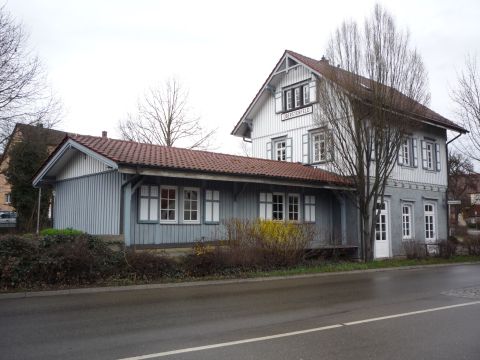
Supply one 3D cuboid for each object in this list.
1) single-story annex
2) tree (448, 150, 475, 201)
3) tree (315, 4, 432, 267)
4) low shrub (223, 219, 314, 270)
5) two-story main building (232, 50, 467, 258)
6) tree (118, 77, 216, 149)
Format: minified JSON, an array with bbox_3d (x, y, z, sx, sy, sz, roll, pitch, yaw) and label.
[{"bbox_3d":[-1.665,0.986,19.773,12.000,4.540,8.200,5,-7,-40],"label":"single-story annex"},{"bbox_3d":[23.665,1.190,48.000,3.800,8.720,3.800,-3,-6,26],"label":"tree"},{"bbox_3d":[5.923,-2.107,19.686,4.900,11.520,4.600,-2,-6,17],"label":"tree"},{"bbox_3d":[1.036,2.307,16.273,3.300,1.800,1.800,5,-7,-40],"label":"low shrub"},{"bbox_3d":[6.705,-1.239,26.684,11.160,10.960,9.230,5,-7,-40],"label":"two-story main building"},{"bbox_3d":[-5.456,-1.458,33.376,8.000,12.700,7.800,1,-6,-9],"label":"tree"}]

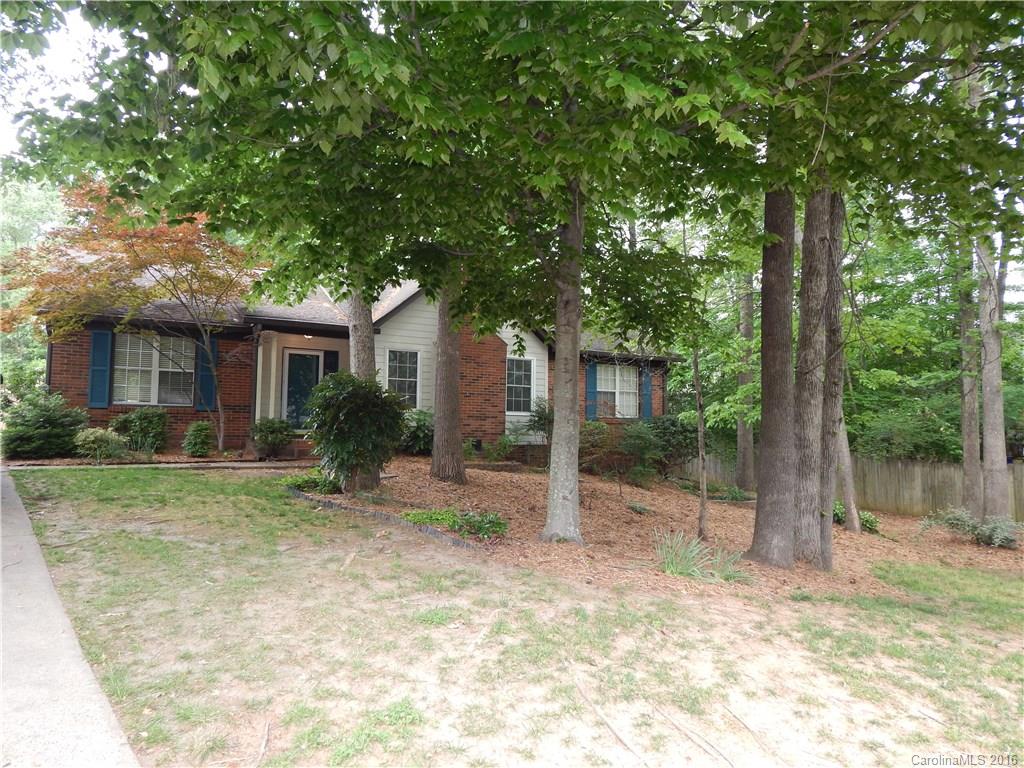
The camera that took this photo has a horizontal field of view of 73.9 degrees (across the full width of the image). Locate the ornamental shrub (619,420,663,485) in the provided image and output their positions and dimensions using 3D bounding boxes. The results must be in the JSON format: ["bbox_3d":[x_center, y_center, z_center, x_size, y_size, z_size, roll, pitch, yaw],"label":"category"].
[{"bbox_3d":[3.394,1.842,17.900,1.097,1.710,1.097,1,-3,0],"label":"ornamental shrub"}]

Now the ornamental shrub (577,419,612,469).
[{"bbox_3d":[2.307,1.822,20.000,1.141,1.454,1.141,1,-3,0],"label":"ornamental shrub"}]

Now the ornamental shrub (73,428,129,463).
[{"bbox_3d":[-8.326,1.257,13.800,1.062,0.689,1.062,1,-3,0],"label":"ornamental shrub"}]

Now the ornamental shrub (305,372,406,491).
[{"bbox_3d":[-2.484,0.754,10.800,1.570,1.817,1.492,1,-3,0],"label":"ornamental shrub"}]

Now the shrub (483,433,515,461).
[{"bbox_3d":[-0.373,1.713,18.800,0.965,0.777,0.965,1,-3,0],"label":"shrub"}]

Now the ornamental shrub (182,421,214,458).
[{"bbox_3d":[-6.784,1.188,14.700,0.650,0.775,0.650,1,-3,0],"label":"ornamental shrub"}]

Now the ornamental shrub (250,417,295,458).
[{"bbox_3d":[-5.491,1.238,15.600,0.979,0.867,0.930,1,-3,0],"label":"ornamental shrub"}]

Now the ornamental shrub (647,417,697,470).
[{"bbox_3d":[4.876,1.819,20.800,1.661,1.720,1.578,1,-3,0],"label":"ornamental shrub"}]

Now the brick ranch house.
[{"bbox_3d":[-4.387,-0.531,22.457,17.706,5.700,9.600,3,-3,-27],"label":"brick ranch house"}]

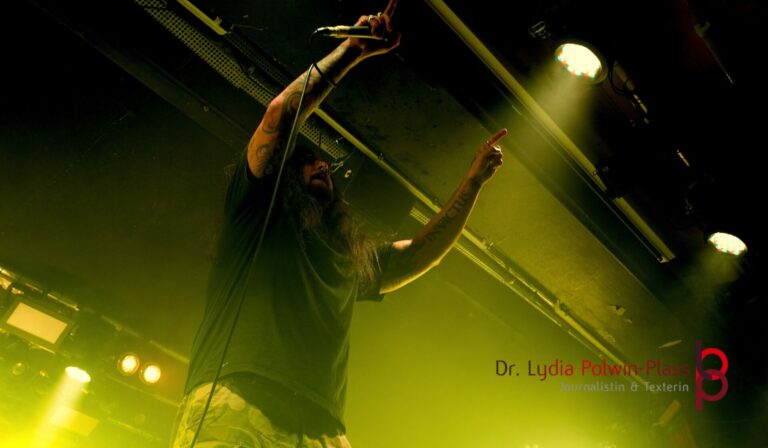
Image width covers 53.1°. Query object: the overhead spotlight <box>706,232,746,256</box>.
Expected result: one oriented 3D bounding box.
[{"bbox_3d":[1.697,0.009,3.731,0.220,0.240,0.220,17,-25,26],"label":"overhead spotlight"}]

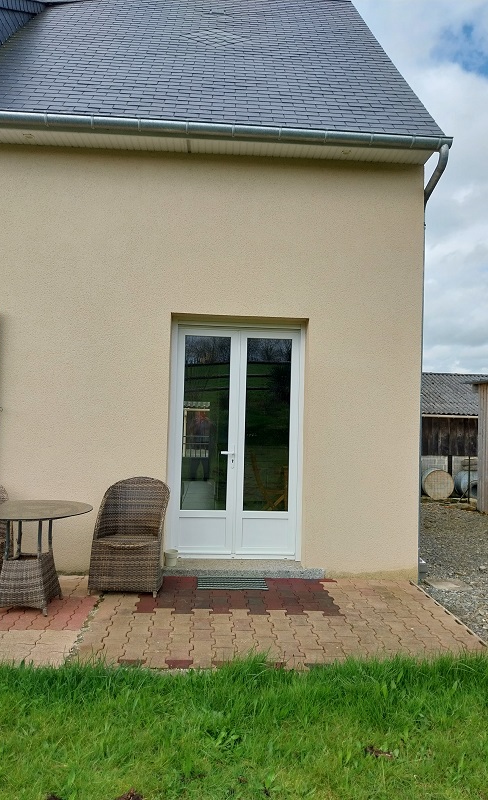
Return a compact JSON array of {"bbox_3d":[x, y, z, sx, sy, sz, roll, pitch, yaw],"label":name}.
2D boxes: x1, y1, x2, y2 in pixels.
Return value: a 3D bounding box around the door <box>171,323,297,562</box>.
[{"bbox_3d":[-0.070,0.369,5.455,1.210,2.140,0.110,2,-2,-3],"label":"door"}]

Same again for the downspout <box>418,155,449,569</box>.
[{"bbox_3d":[1.643,-0.247,5.292,0.090,3.817,0.600,2,-2,-3],"label":"downspout"}]

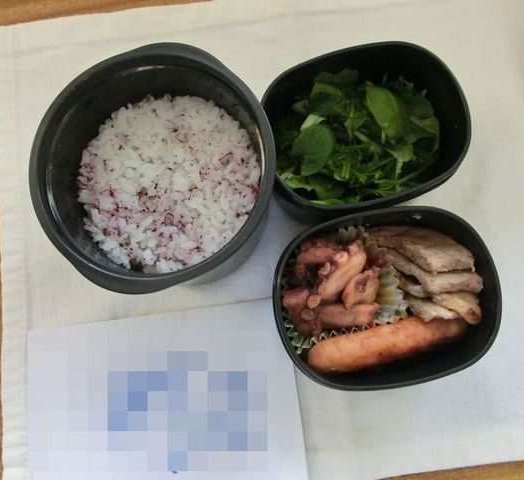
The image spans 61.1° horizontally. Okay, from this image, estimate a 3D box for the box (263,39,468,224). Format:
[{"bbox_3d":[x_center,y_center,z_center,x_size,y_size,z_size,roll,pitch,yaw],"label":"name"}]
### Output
[{"bbox_3d":[0.061,-0.064,0.282,0.117,0.052,0.094,-15,82,-2],"label":"box"}]

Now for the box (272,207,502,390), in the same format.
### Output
[{"bbox_3d":[0.068,0.034,0.266,0.122,0.055,0.095,-10,82,-1],"label":"box"}]

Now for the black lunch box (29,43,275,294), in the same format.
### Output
[{"bbox_3d":[-0.059,-0.036,0.271,0.132,0.068,0.140,10,82,2],"label":"black lunch box"}]

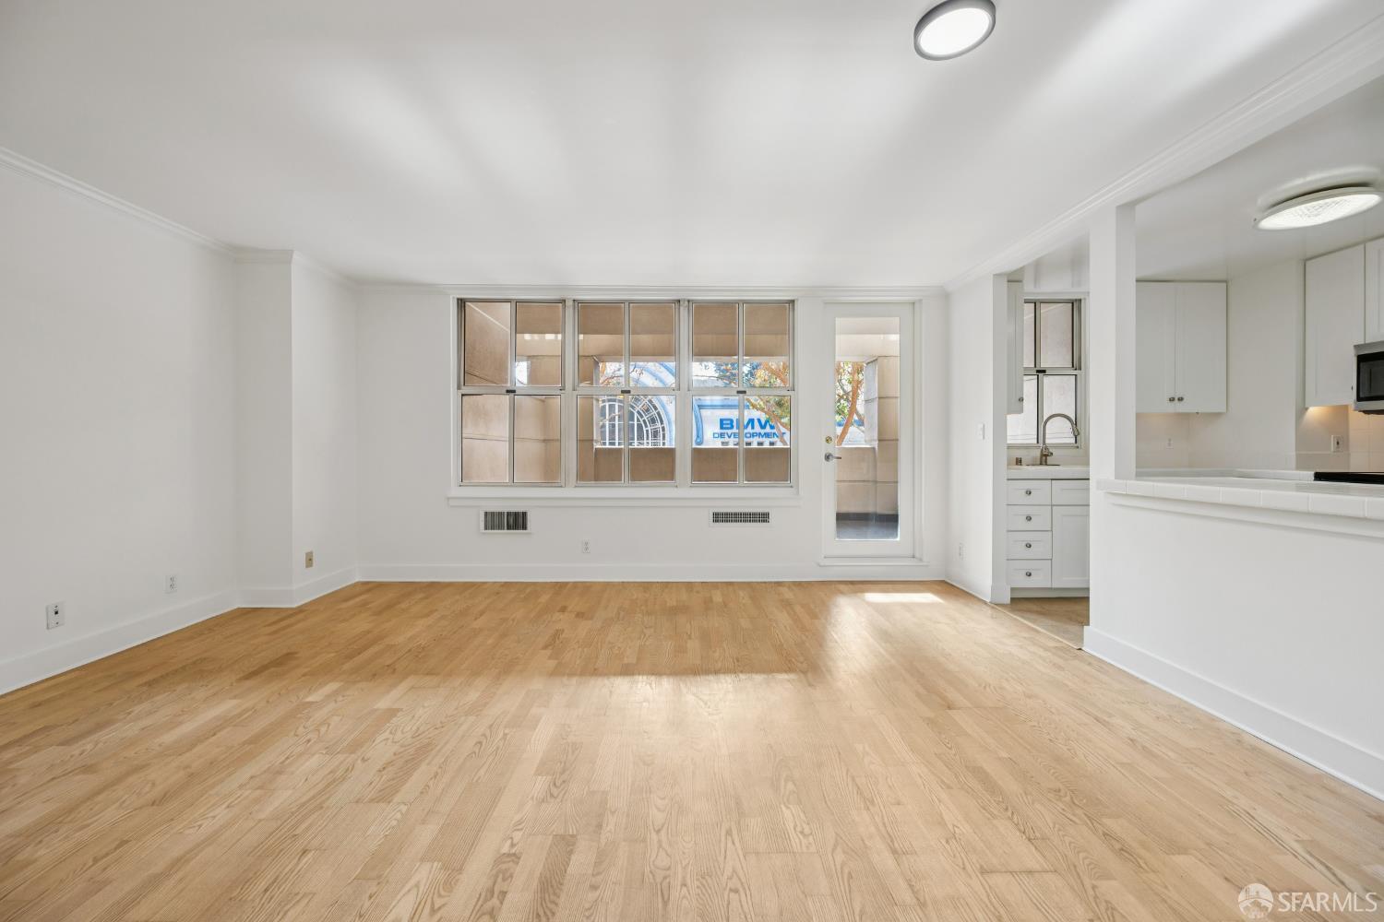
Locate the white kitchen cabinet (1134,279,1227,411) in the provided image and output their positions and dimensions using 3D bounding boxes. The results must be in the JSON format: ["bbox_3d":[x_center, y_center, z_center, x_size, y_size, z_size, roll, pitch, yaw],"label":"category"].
[{"bbox_3d":[3.680,-0.870,4.255,0.760,0.995,0.320,0,1,0],"label":"white kitchen cabinet"}]

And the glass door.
[{"bbox_3d":[1.458,-0.254,4.435,0.750,2.090,0.050,0,1,0],"label":"glass door"}]

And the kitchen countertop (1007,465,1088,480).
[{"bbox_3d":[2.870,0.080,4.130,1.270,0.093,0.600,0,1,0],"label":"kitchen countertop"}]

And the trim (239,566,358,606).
[{"bbox_3d":[-2.915,0.930,4.050,0.400,0.150,0.720,0,1,0],"label":"trim"}]

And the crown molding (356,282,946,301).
[{"bbox_3d":[-0.325,-1.385,4.375,4.830,0.100,0.075,0,1,0],"label":"crown molding"}]

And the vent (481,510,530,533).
[{"bbox_3d":[-1.527,0.495,4.400,0.405,0.195,0.025,0,1,0],"label":"vent"}]

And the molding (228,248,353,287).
[{"bbox_3d":[-2.900,-1.390,4.020,0.420,0.095,0.790,0,1,0],"label":"molding"}]

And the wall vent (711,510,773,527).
[{"bbox_3d":[0.400,0.470,4.405,0.515,0.145,0.022,0,1,0],"label":"wall vent"}]

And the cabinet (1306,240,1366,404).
[{"bbox_3d":[4.270,-0.845,3.460,0.310,0.985,0.325,0,1,0],"label":"cabinet"}]

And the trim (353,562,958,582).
[{"bbox_3d":[-0.325,0.915,4.405,4.800,0.145,0.022,0,1,0],"label":"trim"}]

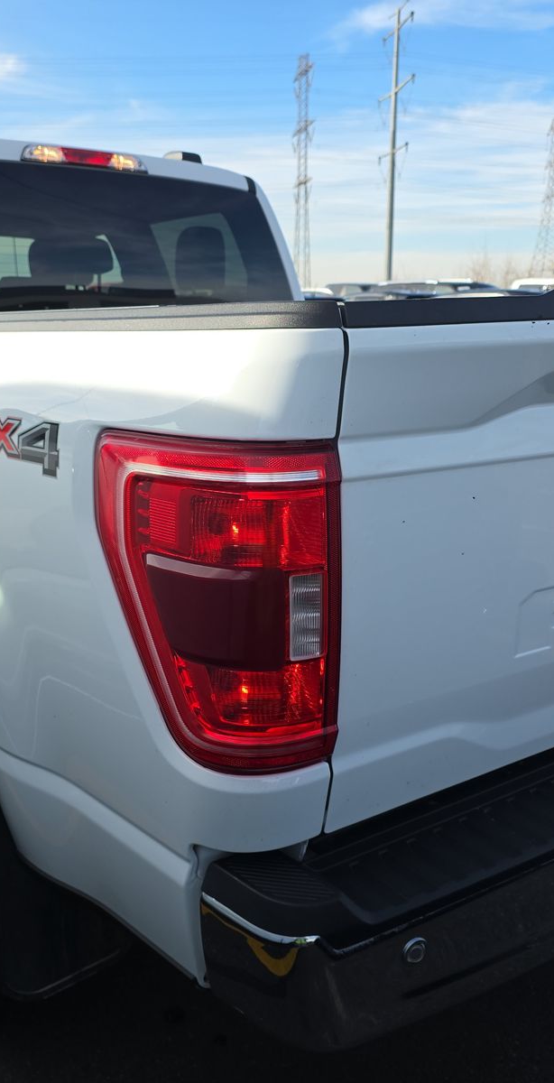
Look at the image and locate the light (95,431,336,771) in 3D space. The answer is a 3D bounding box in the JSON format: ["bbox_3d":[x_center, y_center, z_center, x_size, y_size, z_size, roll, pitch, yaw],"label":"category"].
[{"bbox_3d":[-0.065,0.058,1.074,0.175,0.370,0.250,-9,17,-35],"label":"light"}]

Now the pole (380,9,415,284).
[{"bbox_3d":[10.948,-34.909,90.093,3.600,28.000,3.000,2,14,6],"label":"pole"}]

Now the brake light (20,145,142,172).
[{"bbox_3d":[-0.616,-1.232,3.077,0.430,0.052,0.060,-9,17,-35],"label":"brake light"}]

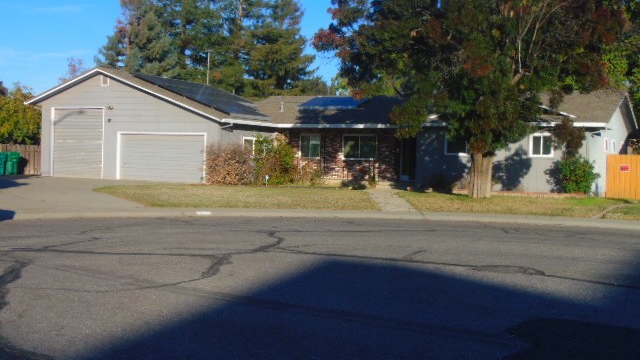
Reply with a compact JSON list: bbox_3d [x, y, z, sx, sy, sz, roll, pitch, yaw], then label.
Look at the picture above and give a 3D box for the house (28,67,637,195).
[{"bbox_3d":[-0.055,-2.426,37.453,27.900,5.250,10.900,2,2,28],"label":"house"}]

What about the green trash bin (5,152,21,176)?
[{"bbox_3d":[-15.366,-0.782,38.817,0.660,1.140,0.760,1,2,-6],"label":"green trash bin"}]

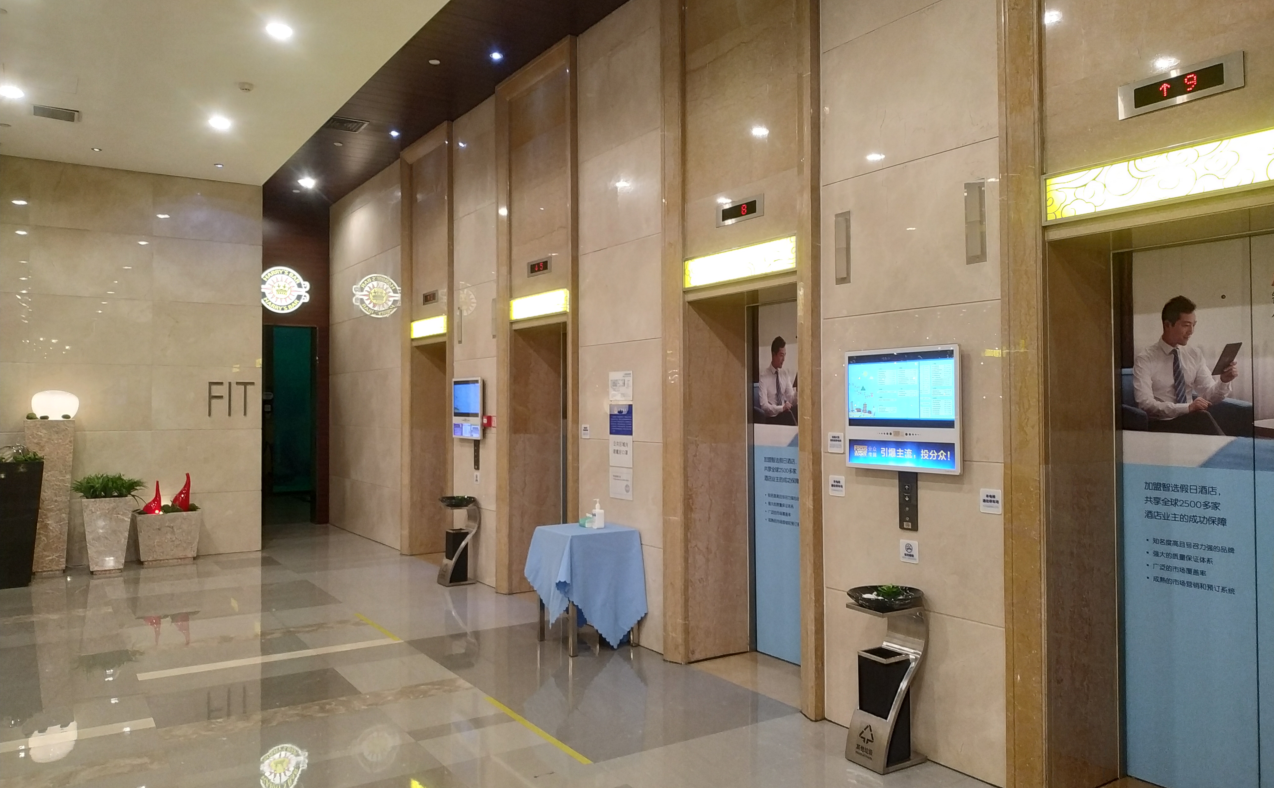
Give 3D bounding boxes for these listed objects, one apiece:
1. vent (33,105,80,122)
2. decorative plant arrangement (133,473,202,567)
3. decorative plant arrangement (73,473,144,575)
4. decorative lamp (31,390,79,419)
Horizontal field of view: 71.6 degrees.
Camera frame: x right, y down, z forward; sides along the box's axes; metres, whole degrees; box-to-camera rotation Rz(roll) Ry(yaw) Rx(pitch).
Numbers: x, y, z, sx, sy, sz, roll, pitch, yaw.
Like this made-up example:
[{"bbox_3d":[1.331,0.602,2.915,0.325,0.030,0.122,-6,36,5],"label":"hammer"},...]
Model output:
[{"bbox_3d":[-4.800,-2.341,7.316,0.329,0.047,0.328,0,-1,-34],"label":"vent"},{"bbox_3d":[-4.741,1.261,8.917,0.576,0.908,0.406,0,-1,-34],"label":"decorative plant arrangement"},{"bbox_3d":[-5.072,1.239,8.492,0.582,0.944,0.562,0,-1,-34],"label":"decorative plant arrangement"},{"bbox_3d":[-5.327,0.102,8.099,0.366,0.272,0.365,0,-1,-34],"label":"decorative lamp"}]

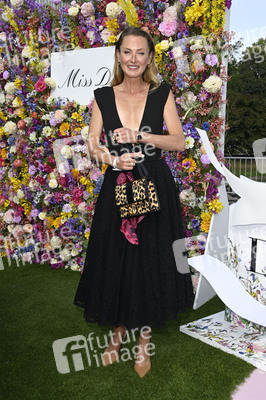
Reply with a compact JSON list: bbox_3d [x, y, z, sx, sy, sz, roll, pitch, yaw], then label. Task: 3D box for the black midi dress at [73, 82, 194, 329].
[{"bbox_3d":[0.006,-0.005,2.259,0.630,1.155,0.500,1,8,3],"label":"black midi dress"}]

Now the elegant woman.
[{"bbox_3d":[0.006,0.013,2.251,0.620,1.720,0.500,1,8,3],"label":"elegant woman"}]

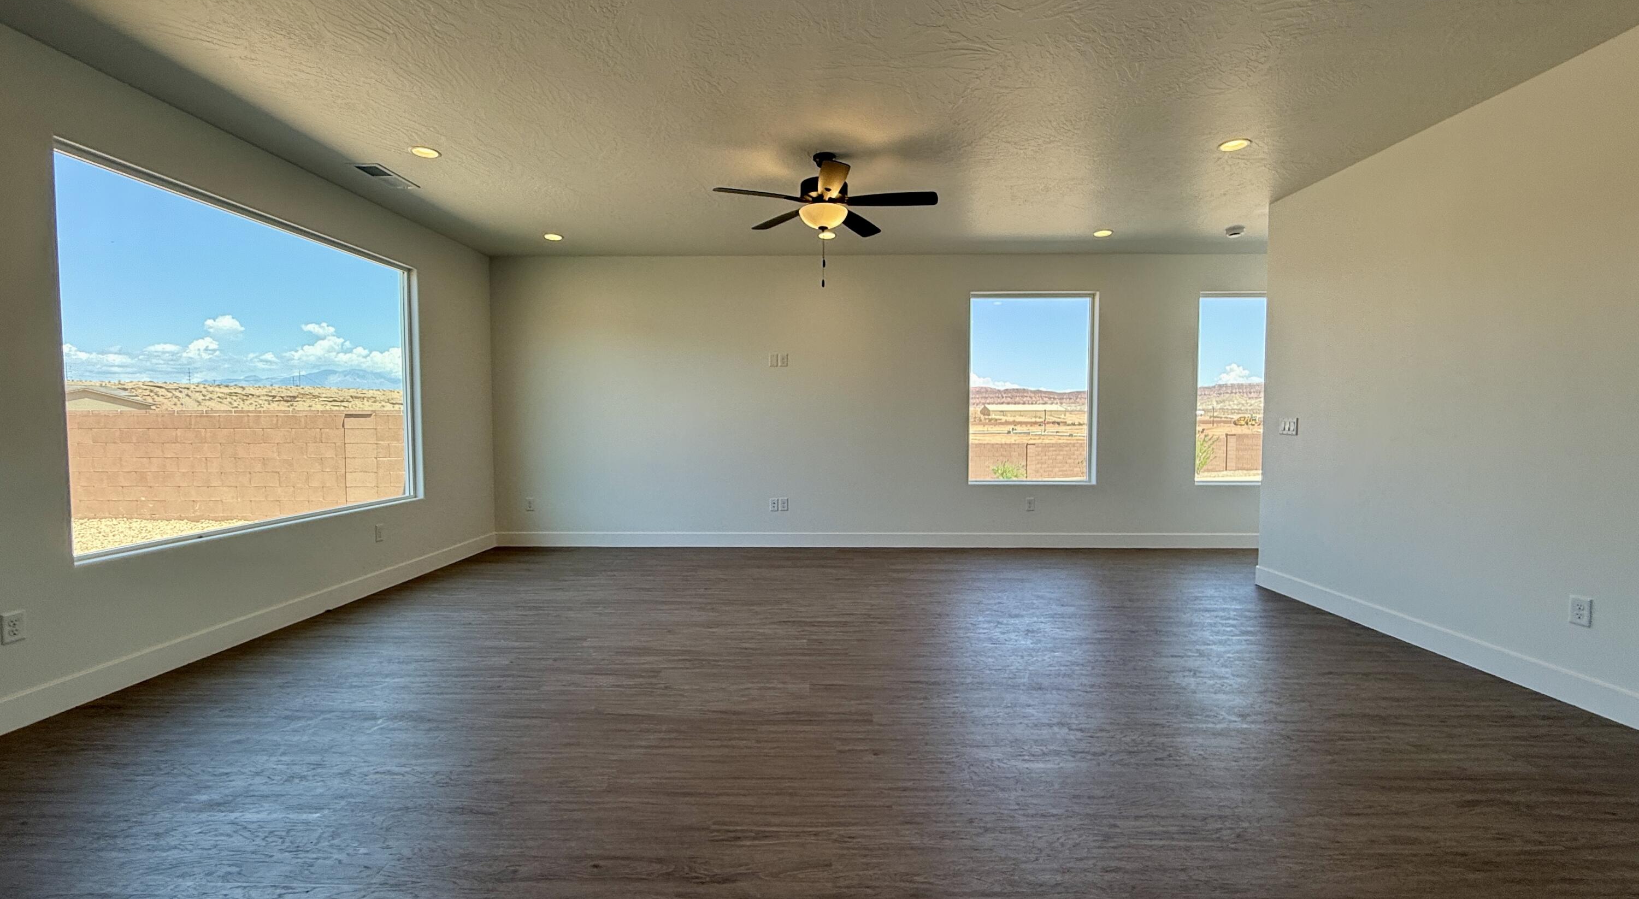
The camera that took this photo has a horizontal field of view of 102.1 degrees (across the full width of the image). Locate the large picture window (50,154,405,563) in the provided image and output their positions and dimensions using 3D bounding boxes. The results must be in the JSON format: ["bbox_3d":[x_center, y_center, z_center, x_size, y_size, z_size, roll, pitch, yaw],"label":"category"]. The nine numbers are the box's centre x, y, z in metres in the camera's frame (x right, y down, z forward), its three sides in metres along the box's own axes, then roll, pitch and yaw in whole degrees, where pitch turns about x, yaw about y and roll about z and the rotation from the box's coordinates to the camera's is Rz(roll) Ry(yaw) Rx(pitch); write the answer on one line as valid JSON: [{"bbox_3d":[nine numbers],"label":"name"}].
[{"bbox_3d":[-3.213,-0.454,3.980,0.110,1.780,2.410,0,3,1],"label":"large picture window"}]

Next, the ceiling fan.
[{"bbox_3d":[0.030,-1.485,3.859,1.290,0.450,1.290,0,3,1],"label":"ceiling fan"}]

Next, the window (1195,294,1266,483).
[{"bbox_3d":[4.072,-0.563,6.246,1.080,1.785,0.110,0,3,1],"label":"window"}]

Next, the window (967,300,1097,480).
[{"bbox_3d":[2.005,-0.562,6.280,1.190,1.785,0.110,0,3,1],"label":"window"}]

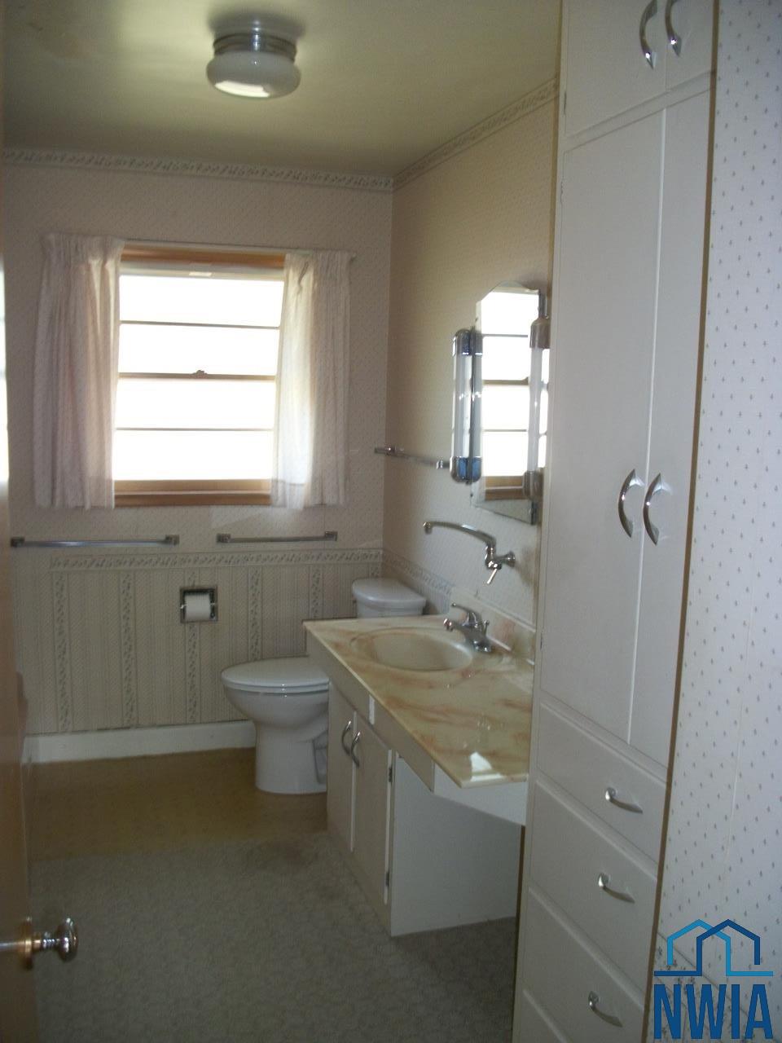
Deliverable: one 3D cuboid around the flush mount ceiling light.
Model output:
[{"bbox_3d":[-0.332,-1.120,2.354,0.236,0.156,0.236,-1,8,-18],"label":"flush mount ceiling light"}]

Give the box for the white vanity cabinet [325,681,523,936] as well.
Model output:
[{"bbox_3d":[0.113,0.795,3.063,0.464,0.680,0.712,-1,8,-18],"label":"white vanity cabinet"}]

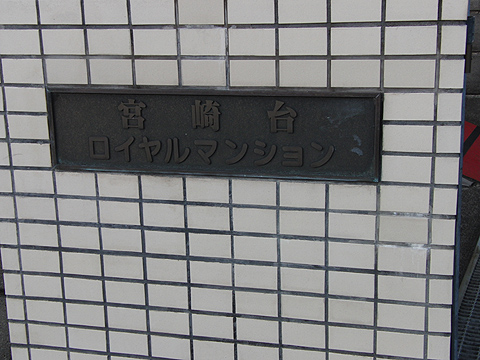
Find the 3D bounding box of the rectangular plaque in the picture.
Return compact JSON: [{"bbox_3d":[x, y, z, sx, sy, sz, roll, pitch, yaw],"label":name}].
[{"bbox_3d":[-0.077,-0.110,1.865,0.800,0.200,0.025,2,15,14],"label":"rectangular plaque"}]

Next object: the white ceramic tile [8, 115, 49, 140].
[{"bbox_3d":[-0.527,-0.132,1.973,0.108,0.060,0.010,3,15,15],"label":"white ceramic tile"}]

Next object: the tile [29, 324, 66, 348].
[{"bbox_3d":[-0.515,0.416,2.119,0.108,0.060,0.010,3,15,15],"label":"tile"}]

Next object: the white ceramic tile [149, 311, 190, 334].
[{"bbox_3d":[-0.180,0.362,2.022,0.108,0.060,0.010,3,15,15],"label":"white ceramic tile"}]

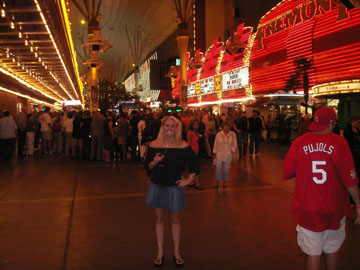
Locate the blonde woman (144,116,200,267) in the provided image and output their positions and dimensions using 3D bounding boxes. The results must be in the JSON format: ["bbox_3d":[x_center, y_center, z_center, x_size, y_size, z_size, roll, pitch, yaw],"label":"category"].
[{"bbox_3d":[-0.085,0.620,4.340,0.620,1.660,0.380,0,3,0],"label":"blonde woman"}]

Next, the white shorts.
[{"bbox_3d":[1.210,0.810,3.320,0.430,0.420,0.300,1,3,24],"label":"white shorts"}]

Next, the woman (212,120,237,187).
[{"bbox_3d":[1.065,0.485,9.220,0.560,1.560,0.340,0,3,5],"label":"woman"}]

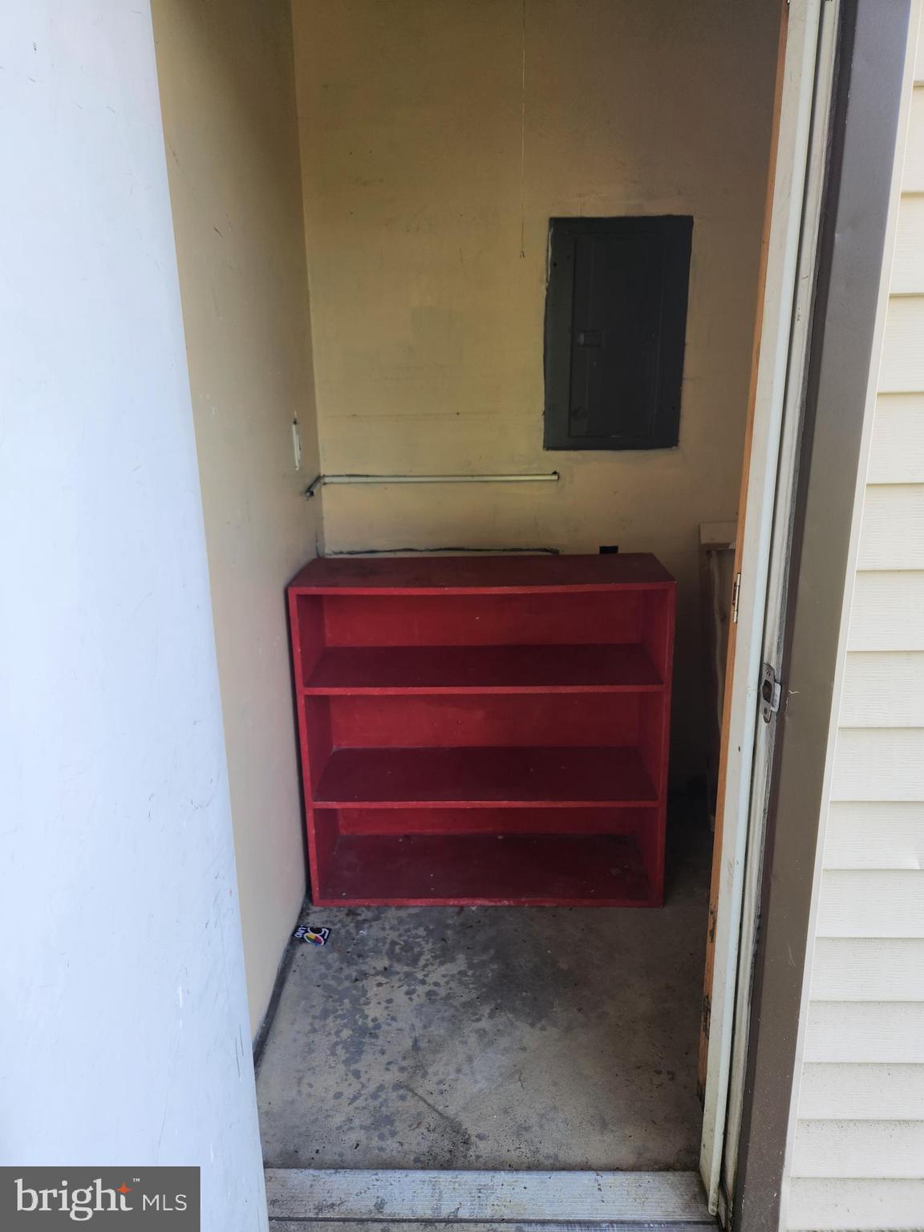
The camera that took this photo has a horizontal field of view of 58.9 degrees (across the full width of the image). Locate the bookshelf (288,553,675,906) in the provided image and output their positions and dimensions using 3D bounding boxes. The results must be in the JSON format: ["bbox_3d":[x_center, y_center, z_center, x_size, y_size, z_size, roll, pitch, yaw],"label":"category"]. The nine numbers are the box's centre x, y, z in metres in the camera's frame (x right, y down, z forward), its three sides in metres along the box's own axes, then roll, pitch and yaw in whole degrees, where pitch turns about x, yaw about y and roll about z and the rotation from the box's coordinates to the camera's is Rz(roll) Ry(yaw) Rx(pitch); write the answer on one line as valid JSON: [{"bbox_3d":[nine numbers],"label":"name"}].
[{"bbox_3d":[0.064,0.315,2.299,0.960,0.907,0.347,-1,15,2],"label":"bookshelf"}]

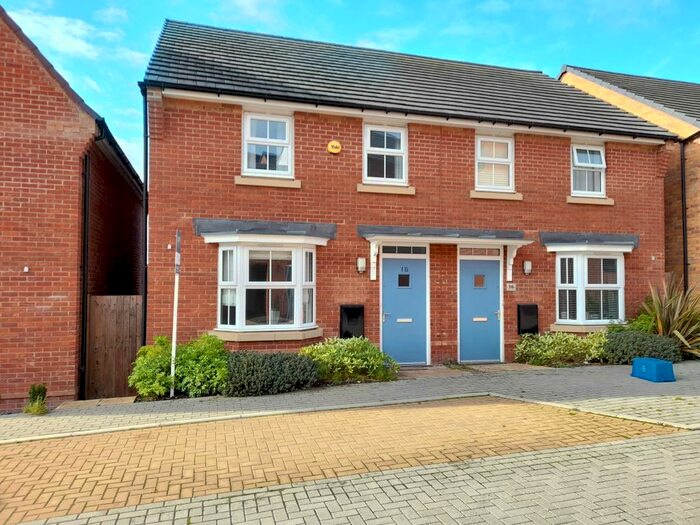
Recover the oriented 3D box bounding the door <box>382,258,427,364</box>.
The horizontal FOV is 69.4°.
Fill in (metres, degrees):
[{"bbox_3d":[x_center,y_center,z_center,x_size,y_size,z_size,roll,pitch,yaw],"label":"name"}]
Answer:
[{"bbox_3d":[1.012,0.896,9.333,0.870,1.930,0.070,1,-2,-16],"label":"door"}]

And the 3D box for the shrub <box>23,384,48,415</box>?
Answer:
[{"bbox_3d":[-4.604,2.007,7.410,0.310,0.420,0.270,1,-2,-16],"label":"shrub"}]

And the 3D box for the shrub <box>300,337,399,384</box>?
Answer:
[{"bbox_3d":[-0.016,1.597,8.360,1.611,0.736,0.766,1,-2,-15],"label":"shrub"}]

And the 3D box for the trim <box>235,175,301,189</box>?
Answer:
[{"bbox_3d":[-1.400,-1.366,8.679,1.128,0.139,0.139,1,-2,-15],"label":"trim"}]

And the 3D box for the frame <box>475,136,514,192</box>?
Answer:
[{"bbox_3d":[2.846,-1.927,9.910,0.860,1.090,0.100,1,-2,-16],"label":"frame"}]

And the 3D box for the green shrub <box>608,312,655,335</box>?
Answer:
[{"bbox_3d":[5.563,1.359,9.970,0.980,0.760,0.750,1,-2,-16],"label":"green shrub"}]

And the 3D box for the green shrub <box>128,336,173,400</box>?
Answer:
[{"bbox_3d":[-2.949,1.564,7.516,0.656,0.905,0.696,1,-2,-15],"label":"green shrub"}]

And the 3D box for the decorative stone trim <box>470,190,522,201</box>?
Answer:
[{"bbox_3d":[2.846,-1.298,9.847,1.148,0.134,0.139,1,-2,-15],"label":"decorative stone trim"}]

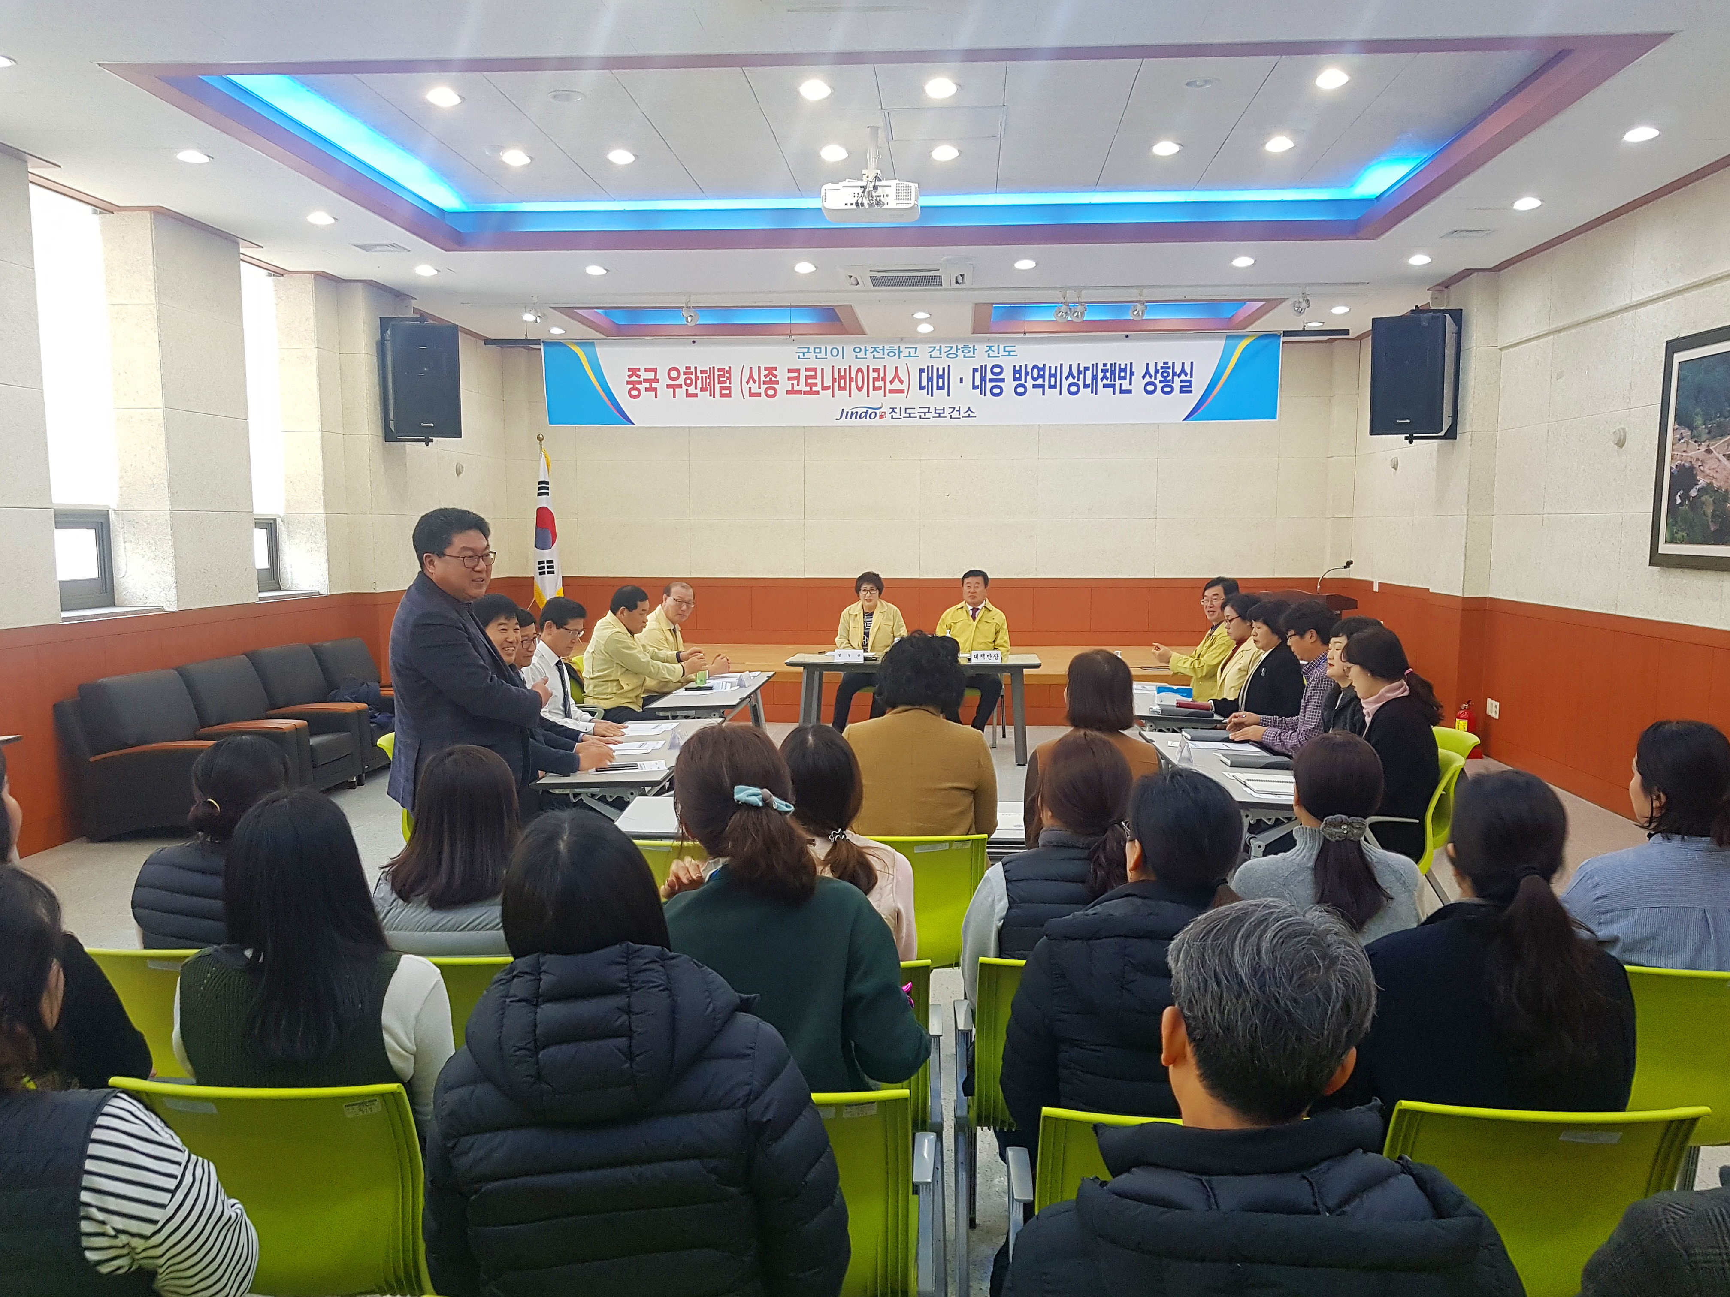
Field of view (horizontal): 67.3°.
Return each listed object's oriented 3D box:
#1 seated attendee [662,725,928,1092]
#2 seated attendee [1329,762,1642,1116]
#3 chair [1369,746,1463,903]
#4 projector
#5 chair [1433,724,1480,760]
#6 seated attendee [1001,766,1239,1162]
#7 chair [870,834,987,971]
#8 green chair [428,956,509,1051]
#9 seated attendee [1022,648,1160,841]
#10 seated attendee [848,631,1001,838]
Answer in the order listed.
[{"bbox_3d":[-0.099,0.796,2.441,0.470,1.350,0.780,0,5,0],"label":"seated attendee"},{"bbox_3d":[1.031,0.841,2.328,0.480,1.310,0.700,0,5,1],"label":"seated attendee"},{"bbox_3d":[2.030,0.821,5.040,0.570,0.840,0.570,0,5,3],"label":"chair"},{"bbox_3d":[0.038,-2.234,6.492,0.470,0.135,0.380,1,5,4],"label":"projector"},{"bbox_3d":[2.273,0.781,5.460,0.570,0.840,0.560,0,5,-4],"label":"chair"},{"bbox_3d":[0.510,0.826,2.348,0.520,1.310,0.780,1,5,4],"label":"seated attendee"},{"bbox_3d":[0.134,0.922,3.926,0.560,0.840,0.580,1,5,4],"label":"chair"},{"bbox_3d":[-0.726,1.014,2.880,0.570,0.830,0.560,1,5,4],"label":"green chair"},{"bbox_3d":[0.698,0.657,4.119,0.450,1.335,0.700,1,5,4],"label":"seated attendee"},{"bbox_3d":[0.178,0.638,4.006,0.470,1.390,0.700,1,5,4],"label":"seated attendee"}]

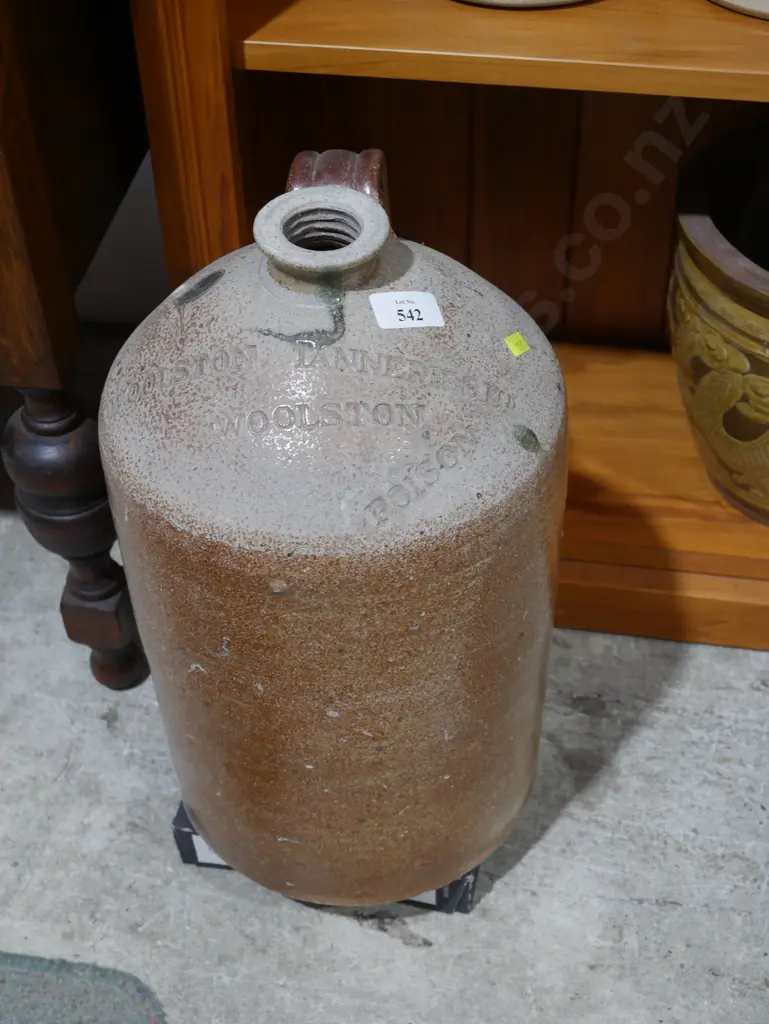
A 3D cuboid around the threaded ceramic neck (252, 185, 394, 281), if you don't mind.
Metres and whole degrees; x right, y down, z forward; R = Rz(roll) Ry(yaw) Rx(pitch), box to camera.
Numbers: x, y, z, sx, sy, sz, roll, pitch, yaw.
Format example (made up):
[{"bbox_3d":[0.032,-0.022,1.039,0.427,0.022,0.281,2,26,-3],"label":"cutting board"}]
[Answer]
[{"bbox_3d":[-0.035,-0.156,0.888,0.078,0.025,0.078,-2,47,0],"label":"threaded ceramic neck"}]

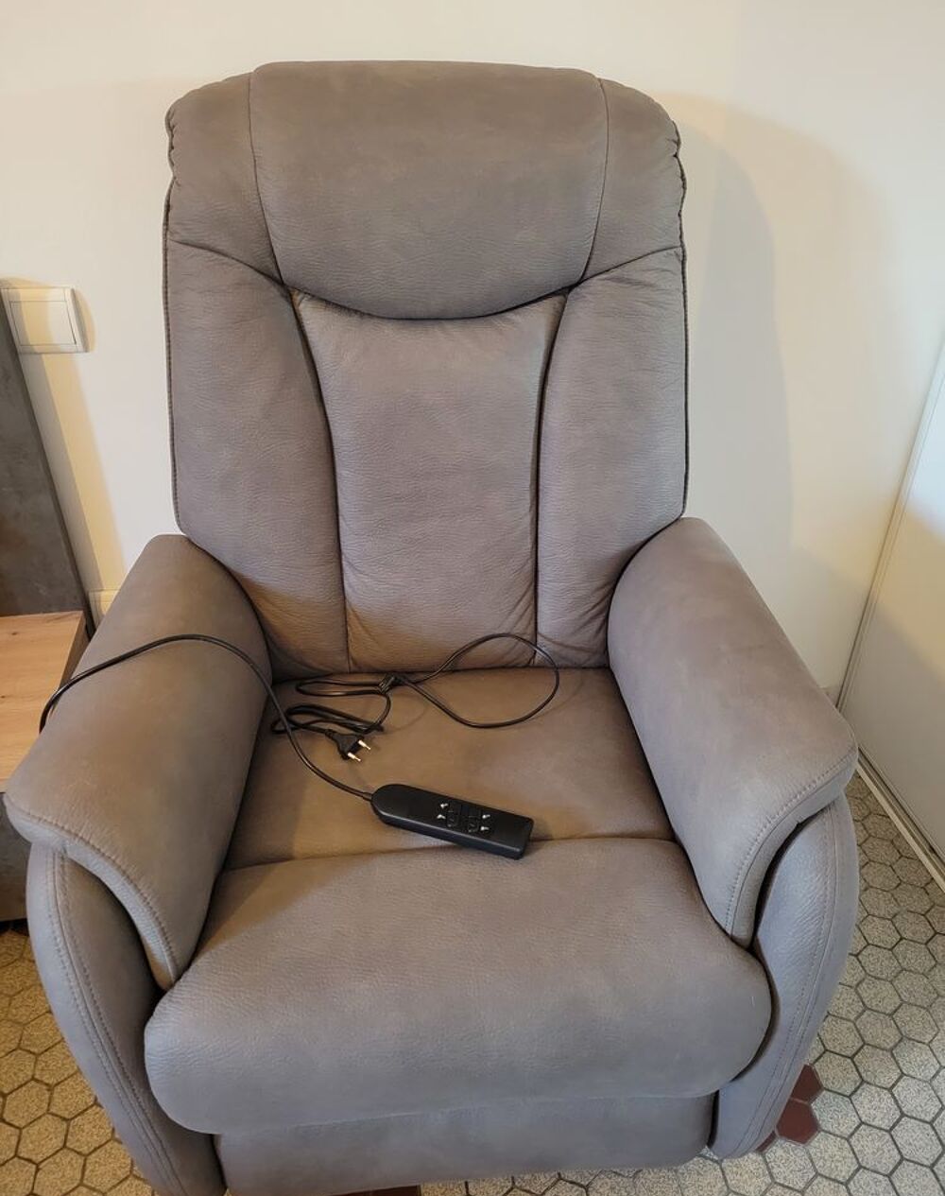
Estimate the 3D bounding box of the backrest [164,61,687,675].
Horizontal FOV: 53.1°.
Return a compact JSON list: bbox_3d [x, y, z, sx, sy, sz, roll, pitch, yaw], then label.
[{"bbox_3d":[-0.051,-0.253,1.173,0.590,0.700,0.210,-3,13,-3],"label":"backrest"}]

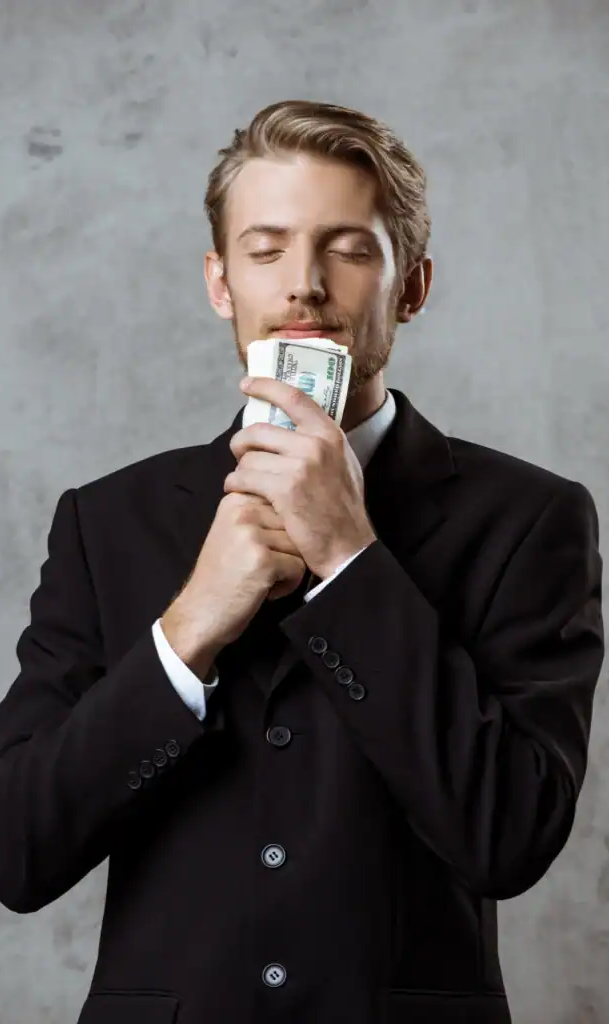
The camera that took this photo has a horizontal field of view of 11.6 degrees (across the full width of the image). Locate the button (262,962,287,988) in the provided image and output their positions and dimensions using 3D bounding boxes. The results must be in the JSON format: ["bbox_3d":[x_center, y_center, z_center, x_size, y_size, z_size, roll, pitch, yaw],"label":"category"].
[{"bbox_3d":[-0.025,0.381,2.455,0.020,0.020,0.004,0,0,7],"label":"button"}]

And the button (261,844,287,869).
[{"bbox_3d":[-0.025,0.283,2.450,0.020,0.020,0.004,0,0,7],"label":"button"}]

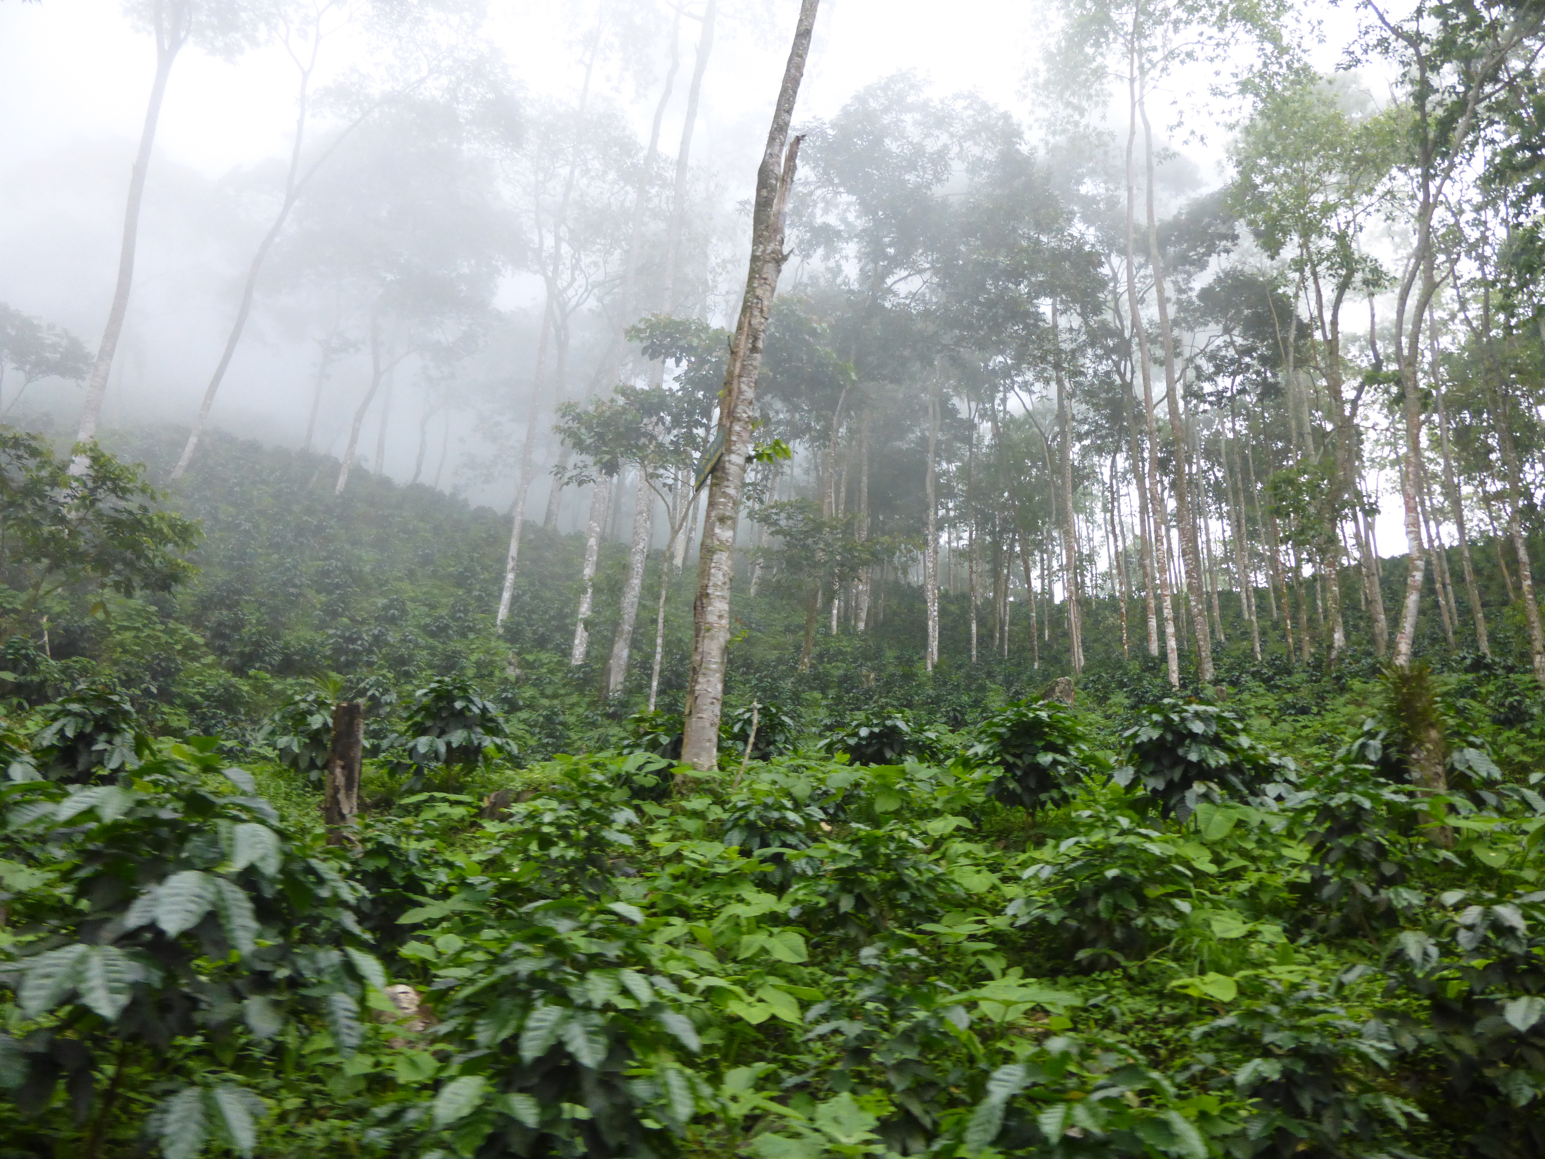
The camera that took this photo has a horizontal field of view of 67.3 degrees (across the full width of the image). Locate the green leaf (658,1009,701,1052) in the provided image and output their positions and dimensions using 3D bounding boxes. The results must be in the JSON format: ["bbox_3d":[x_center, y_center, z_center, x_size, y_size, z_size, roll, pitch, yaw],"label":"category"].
[{"bbox_3d":[-0.210,1.011,2.600,0.135,0.030,0.055,35,34,28],"label":"green leaf"}]

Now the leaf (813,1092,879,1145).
[{"bbox_3d":[0.165,1.208,2.600,0.149,0.119,0.110,1,-10,0],"label":"leaf"}]

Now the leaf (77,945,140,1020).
[{"bbox_3d":[-1.201,0.730,2.100,0.100,0.150,0.035,-3,-39,-41],"label":"leaf"}]

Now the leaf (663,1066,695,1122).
[{"bbox_3d":[-0.203,1.110,2.500,0.060,0.135,0.030,-5,-35,-22],"label":"leaf"}]

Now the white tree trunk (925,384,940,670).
[{"bbox_3d":[3.535,-1.237,25.548,0.280,6.444,0.280,2,-10,0],"label":"white tree trunk"}]

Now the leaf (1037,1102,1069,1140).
[{"bbox_3d":[0.544,1.048,2.250,0.061,0.073,0.050,1,-10,0],"label":"leaf"}]

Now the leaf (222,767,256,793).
[{"bbox_3d":[-1.194,0.449,2.600,0.076,0.057,0.080,1,-10,0],"label":"leaf"}]

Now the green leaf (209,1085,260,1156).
[{"bbox_3d":[-0.996,1.002,2.150,0.094,0.132,0.070,1,-10,0],"label":"green leaf"}]

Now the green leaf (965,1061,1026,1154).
[{"bbox_3d":[0.403,0.957,2.100,0.114,0.160,0.090,1,-10,0],"label":"green leaf"}]

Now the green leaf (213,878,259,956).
[{"bbox_3d":[-1.040,0.654,2.250,0.089,0.150,0.070,1,-10,0],"label":"green leaf"}]

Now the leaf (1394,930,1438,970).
[{"bbox_3d":[1.774,1.022,3.200,0.100,0.125,0.035,-8,-41,11],"label":"leaf"}]

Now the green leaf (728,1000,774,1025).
[{"bbox_3d":[-0.058,1.119,3.000,0.110,0.030,0.110,-1,18,-7],"label":"green leaf"}]

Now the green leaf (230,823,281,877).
[{"bbox_3d":[-1.024,0.536,2.300,0.085,0.120,0.035,-10,-40,-45],"label":"green leaf"}]

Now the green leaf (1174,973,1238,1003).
[{"bbox_3d":[1.270,1.195,3.400,0.150,0.040,0.130,-15,30,-19],"label":"green leaf"}]

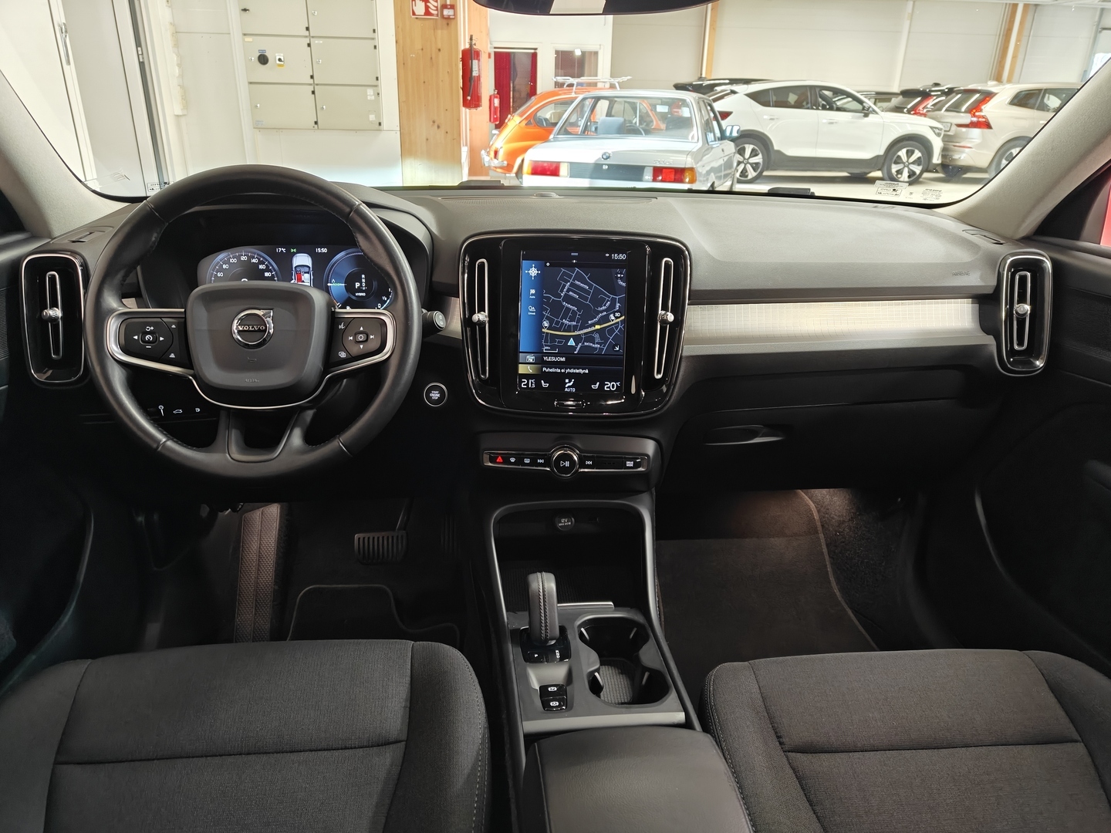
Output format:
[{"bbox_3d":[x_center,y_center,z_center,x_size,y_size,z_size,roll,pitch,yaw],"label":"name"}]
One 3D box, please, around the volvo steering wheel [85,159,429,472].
[{"bbox_3d":[-0.337,-0.107,0.884,0.367,0.360,0.095,-1,-7,-6],"label":"volvo steering wheel"}]

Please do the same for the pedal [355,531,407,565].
[{"bbox_3d":[-0.313,0.236,1.388,0.092,0.062,0.028,-1,-12,-6],"label":"pedal"}]

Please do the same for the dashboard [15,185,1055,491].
[{"bbox_3d":[-0.002,-0.144,1.203,1.430,0.420,0.460,-1,23,-6],"label":"dashboard"}]

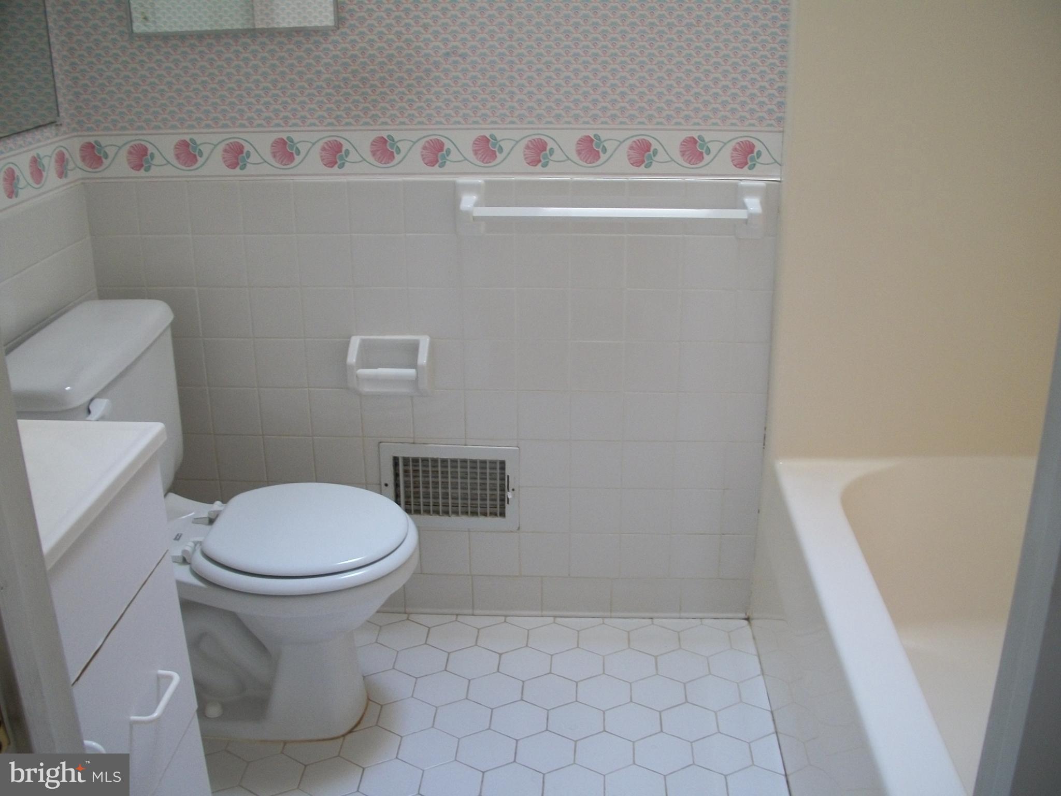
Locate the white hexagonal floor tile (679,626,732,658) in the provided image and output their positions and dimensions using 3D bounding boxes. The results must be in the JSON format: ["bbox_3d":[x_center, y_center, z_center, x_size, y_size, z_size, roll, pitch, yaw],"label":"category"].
[{"bbox_3d":[0.373,0.525,2.302,0.108,0.009,0.125,0,21,3],"label":"white hexagonal floor tile"}]

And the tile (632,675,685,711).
[{"bbox_3d":[0.254,0.588,2.126,0.108,0.010,0.125,1,20,4],"label":"tile"}]

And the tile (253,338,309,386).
[{"bbox_3d":[-0.518,-0.071,2.236,0.108,0.108,0.009,1,20,3],"label":"tile"}]

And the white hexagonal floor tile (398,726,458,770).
[{"bbox_3d":[-0.187,0.650,1.981,0.108,0.009,0.125,1,20,3],"label":"white hexagonal floor tile"}]

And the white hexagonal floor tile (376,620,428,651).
[{"bbox_3d":[-0.279,0.518,2.327,0.106,0.009,0.122,1,20,3],"label":"white hexagonal floor tile"}]

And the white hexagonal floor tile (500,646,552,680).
[{"bbox_3d":[-0.011,0.554,2.228,0.105,0.009,0.121,1,20,4],"label":"white hexagonal floor tile"}]

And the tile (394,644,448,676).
[{"bbox_3d":[-0.226,0.553,2.240,0.105,0.009,0.121,1,20,4],"label":"tile"}]

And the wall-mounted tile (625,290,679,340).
[{"bbox_3d":[0.244,-0.166,2.149,0.108,0.108,0.010,1,20,4],"label":"wall-mounted tile"}]

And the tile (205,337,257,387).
[{"bbox_3d":[-0.624,-0.076,2.237,0.108,0.108,0.009,1,20,3],"label":"tile"}]

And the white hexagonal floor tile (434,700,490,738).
[{"bbox_3d":[-0.132,0.631,2.106,0.109,0.009,0.126,1,20,3],"label":"white hexagonal floor tile"}]

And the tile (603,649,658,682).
[{"bbox_3d":[0.206,0.557,2.223,0.108,0.009,0.125,0,21,3],"label":"tile"}]

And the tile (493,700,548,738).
[{"bbox_3d":[-0.020,0.619,2.052,0.108,0.010,0.125,1,20,4],"label":"tile"}]

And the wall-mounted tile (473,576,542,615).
[{"bbox_3d":[-0.051,0.439,2.389,0.154,0.097,0.010,1,20,3],"label":"wall-mounted tile"}]

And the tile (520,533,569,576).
[{"bbox_3d":[0.033,0.343,2.365,0.108,0.107,0.009,1,20,4],"label":"tile"}]

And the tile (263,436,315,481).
[{"bbox_3d":[-0.517,0.129,2.312,0.108,0.108,0.009,1,20,3],"label":"tile"}]

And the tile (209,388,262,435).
[{"bbox_3d":[-0.625,0.027,2.277,0.108,0.108,0.010,1,20,4],"label":"tile"}]

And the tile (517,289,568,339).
[{"bbox_3d":[0.025,-0.170,2.166,0.108,0.108,0.009,1,20,3],"label":"tile"}]

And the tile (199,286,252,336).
[{"bbox_3d":[-0.625,-0.174,2.204,0.107,0.107,0.009,1,20,3],"label":"tile"}]

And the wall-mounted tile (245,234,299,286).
[{"bbox_3d":[-0.519,-0.275,2.160,0.108,0.108,0.009,1,20,3],"label":"wall-mounted tile"}]

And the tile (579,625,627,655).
[{"bbox_3d":[0.155,0.523,2.307,0.105,0.009,0.121,1,20,4],"label":"tile"}]

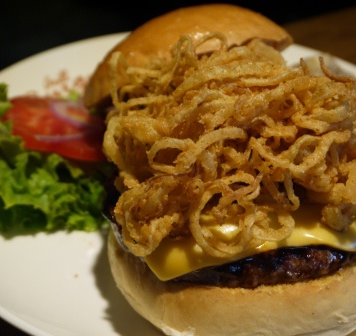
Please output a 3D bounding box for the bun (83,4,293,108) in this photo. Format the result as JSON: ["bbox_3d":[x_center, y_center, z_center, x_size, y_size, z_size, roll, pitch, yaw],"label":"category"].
[{"bbox_3d":[0.002,-0.059,0.373,0.113,0.038,0.113,-19,-3,0],"label":"bun"}]

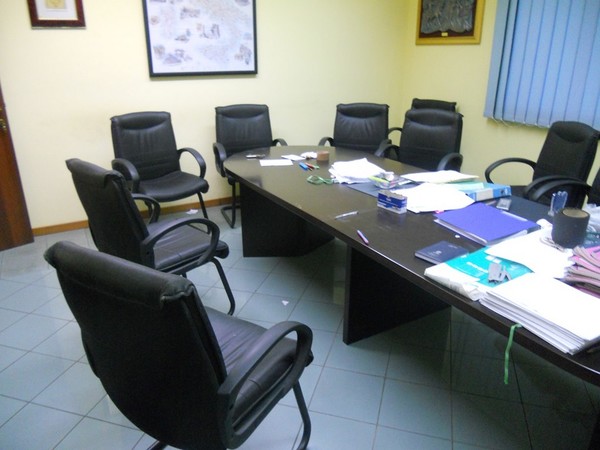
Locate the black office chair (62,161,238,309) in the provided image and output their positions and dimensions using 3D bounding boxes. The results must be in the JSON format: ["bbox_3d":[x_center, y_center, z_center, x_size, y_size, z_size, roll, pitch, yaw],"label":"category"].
[{"bbox_3d":[-0.784,0.101,2.529,0.624,0.966,0.582,-20,28,-41],"label":"black office chair"}]

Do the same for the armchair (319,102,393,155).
[{"bbox_3d":[0.531,-0.588,4.289,0.582,0.966,0.624,4,21,11],"label":"armchair"}]

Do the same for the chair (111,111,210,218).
[{"bbox_3d":[-1.139,-0.400,3.837,0.582,0.966,0.624,-17,27,-37],"label":"chair"}]

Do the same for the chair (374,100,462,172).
[{"bbox_3d":[0.988,-0.430,3.868,0.582,0.966,0.624,11,24,28],"label":"chair"}]

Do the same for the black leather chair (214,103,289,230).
[{"bbox_3d":[-0.452,-0.561,4.240,0.582,0.966,0.624,-7,22,-17],"label":"black leather chair"}]

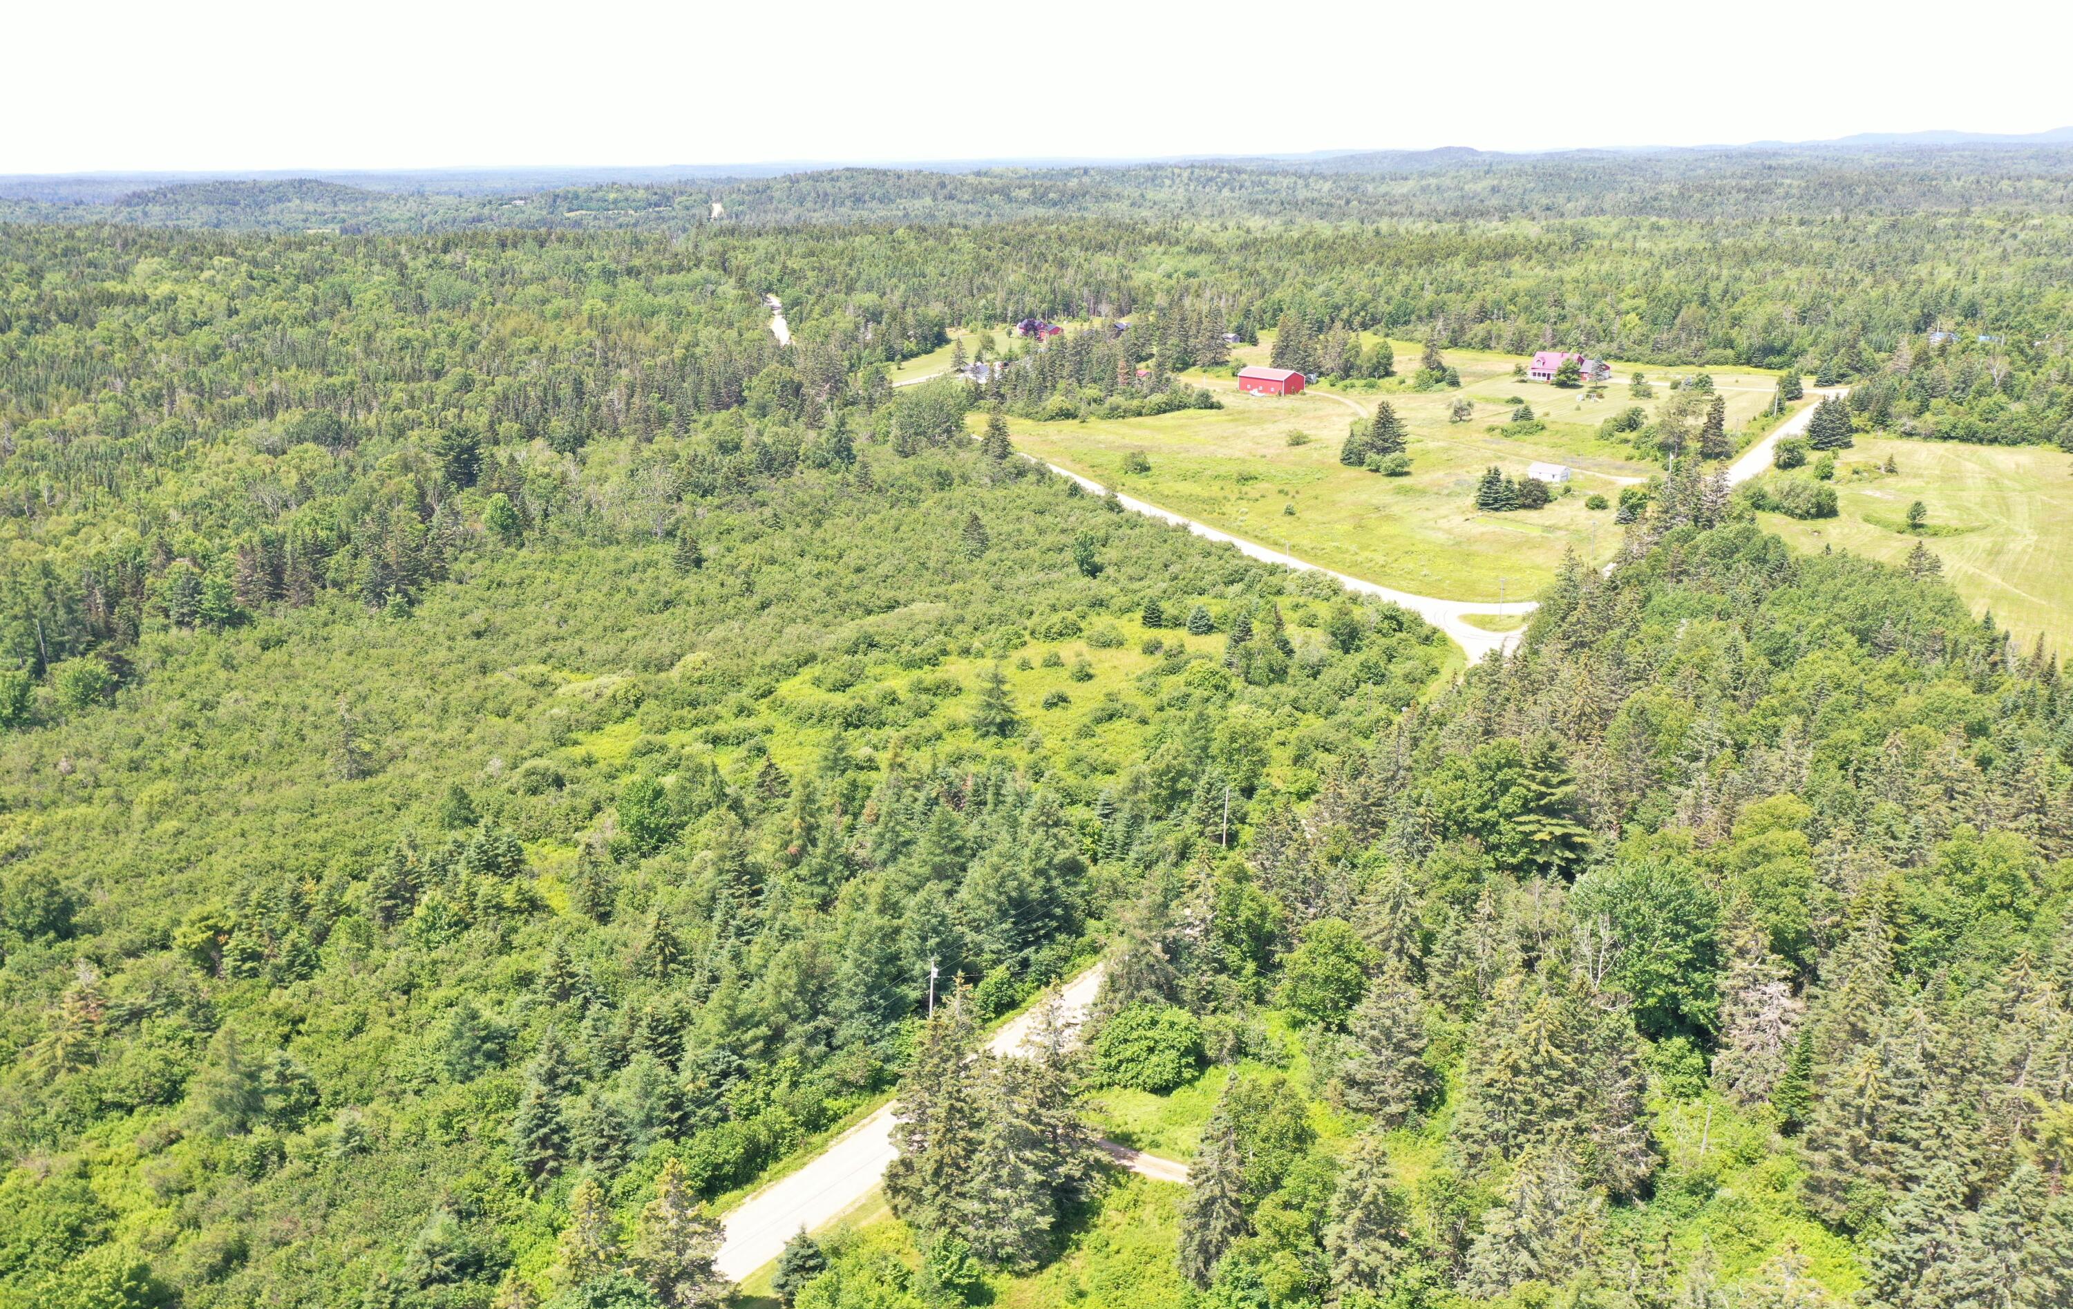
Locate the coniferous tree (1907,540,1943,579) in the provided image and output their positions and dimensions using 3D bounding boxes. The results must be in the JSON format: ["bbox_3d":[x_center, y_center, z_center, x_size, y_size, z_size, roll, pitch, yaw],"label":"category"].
[{"bbox_3d":[145.800,-13.330,263.610,5.400,10.650,5.400,-1,17,0],"label":"coniferous tree"}]

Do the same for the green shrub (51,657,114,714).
[{"bbox_3d":[-138.200,4.580,233.640,7.870,7.800,7.870,-1,17,0],"label":"green shrub"}]

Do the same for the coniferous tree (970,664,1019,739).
[{"bbox_3d":[-5.660,6.330,221.010,6.670,10.470,6.670,-1,17,-2],"label":"coniferous tree"}]

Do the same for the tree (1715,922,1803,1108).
[{"bbox_3d":[59.960,29.410,132.700,7.050,15.960,7.050,-1,17,0],"label":"tree"}]

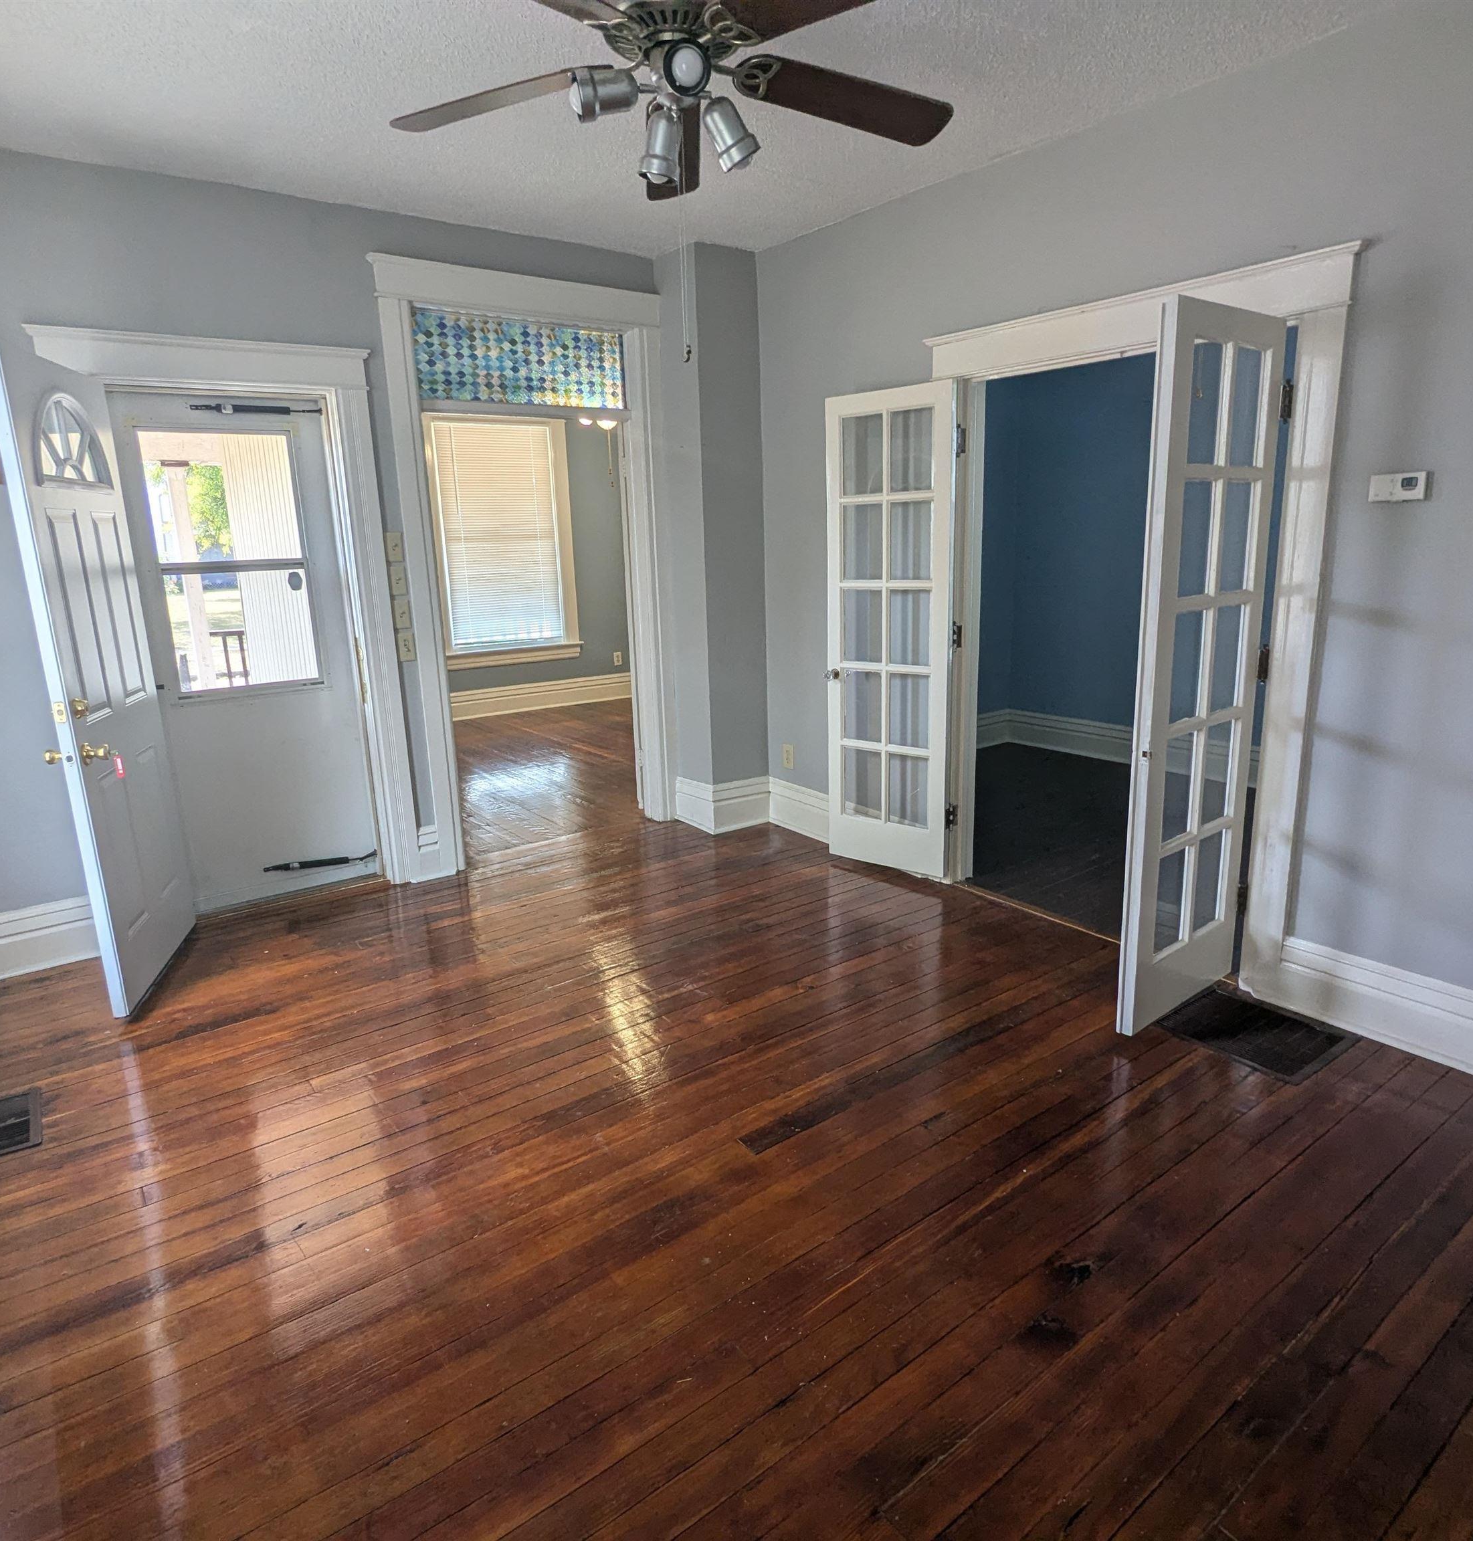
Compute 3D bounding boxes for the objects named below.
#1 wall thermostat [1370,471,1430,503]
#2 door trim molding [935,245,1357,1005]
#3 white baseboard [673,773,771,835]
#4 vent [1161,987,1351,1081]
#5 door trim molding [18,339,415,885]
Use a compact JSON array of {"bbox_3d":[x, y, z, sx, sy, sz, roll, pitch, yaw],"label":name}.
[{"bbox_3d":[1.730,-0.741,2.489,0.030,0.068,0.124,-13,17,-36],"label":"wall thermostat"},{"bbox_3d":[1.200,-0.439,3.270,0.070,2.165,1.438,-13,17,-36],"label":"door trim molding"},{"bbox_3d":[-0.085,0.155,5.083,0.340,0.227,0.402,-13,17,-36],"label":"white baseboard"},{"bbox_3d":[1.536,0.773,2.825,0.390,0.012,0.430,-13,17,-36],"label":"vent"},{"bbox_3d":[-1.897,-0.504,3.794,1.155,2.257,0.070,-13,17,-36],"label":"door trim molding"}]

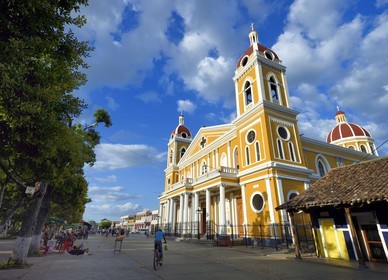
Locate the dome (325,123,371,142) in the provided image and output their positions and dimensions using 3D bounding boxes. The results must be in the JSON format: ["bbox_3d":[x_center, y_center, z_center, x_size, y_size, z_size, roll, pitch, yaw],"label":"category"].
[{"bbox_3d":[53.152,-1.680,73.658,12.840,6.600,12.840,11,-25,-24],"label":"dome"}]

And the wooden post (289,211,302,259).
[{"bbox_3d":[6.030,5.615,12.539,0.170,2.640,0.170,11,-25,-24],"label":"wooden post"}]

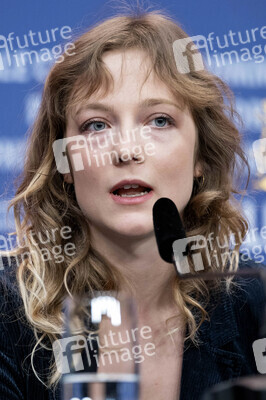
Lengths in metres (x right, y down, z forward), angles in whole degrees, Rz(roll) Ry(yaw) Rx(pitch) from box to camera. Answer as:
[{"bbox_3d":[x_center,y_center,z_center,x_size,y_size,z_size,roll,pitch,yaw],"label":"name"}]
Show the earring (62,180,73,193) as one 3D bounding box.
[{"bbox_3d":[-0.068,-0.014,2.420,0.011,0.013,0.002,0,0,14],"label":"earring"}]

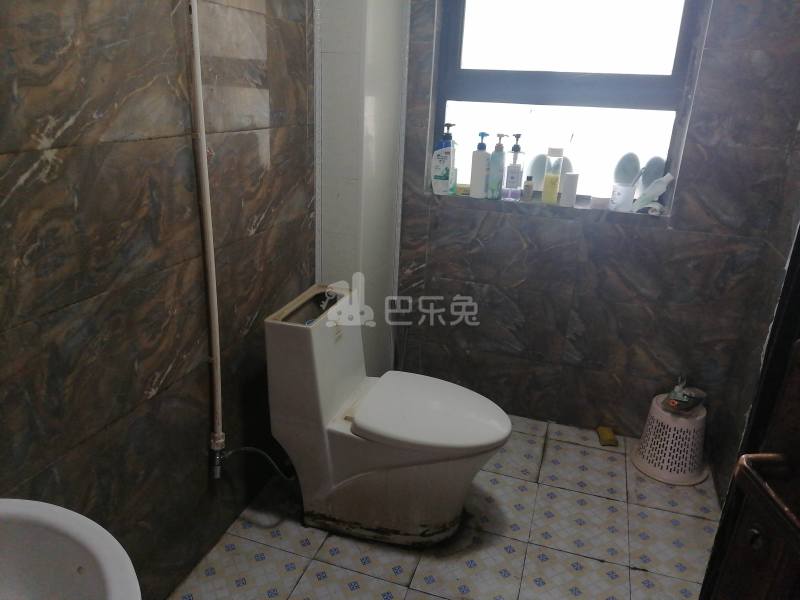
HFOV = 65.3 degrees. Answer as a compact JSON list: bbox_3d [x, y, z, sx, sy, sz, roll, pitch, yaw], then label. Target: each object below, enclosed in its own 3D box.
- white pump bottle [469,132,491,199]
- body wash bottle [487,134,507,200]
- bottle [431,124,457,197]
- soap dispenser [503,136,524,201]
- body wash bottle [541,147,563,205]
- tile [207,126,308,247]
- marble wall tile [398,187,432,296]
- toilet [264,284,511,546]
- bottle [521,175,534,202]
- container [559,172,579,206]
[{"bbox_3d":[0.313,-0.519,2.409,0.075,0.247,0.060,10,22,20],"label":"white pump bottle"},{"bbox_3d":[0.375,-0.509,2.391,0.065,0.246,0.058,10,22,20],"label":"body wash bottle"},{"bbox_3d":[0.174,-0.546,2.433,0.085,0.270,0.060,5,20,8],"label":"bottle"},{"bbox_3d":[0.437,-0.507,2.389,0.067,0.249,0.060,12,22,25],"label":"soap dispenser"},{"bbox_3d":[0.577,-0.466,2.348,0.062,0.210,0.050,7,21,11],"label":"body wash bottle"},{"bbox_3d":[-0.407,-0.361,1.845,0.012,0.300,0.600,8,21,16],"label":"tile"},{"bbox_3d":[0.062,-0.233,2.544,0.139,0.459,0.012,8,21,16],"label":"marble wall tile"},{"bbox_3d":[-0.005,0.370,1.945,0.700,0.680,0.395,9,23,14],"label":"toilet"},{"bbox_3d":[0.490,-0.423,2.382,0.036,0.099,0.034,7,21,11],"label":"bottle"},{"bbox_3d":[0.637,-0.414,2.340,0.065,0.123,0.048,7,21,11],"label":"container"}]

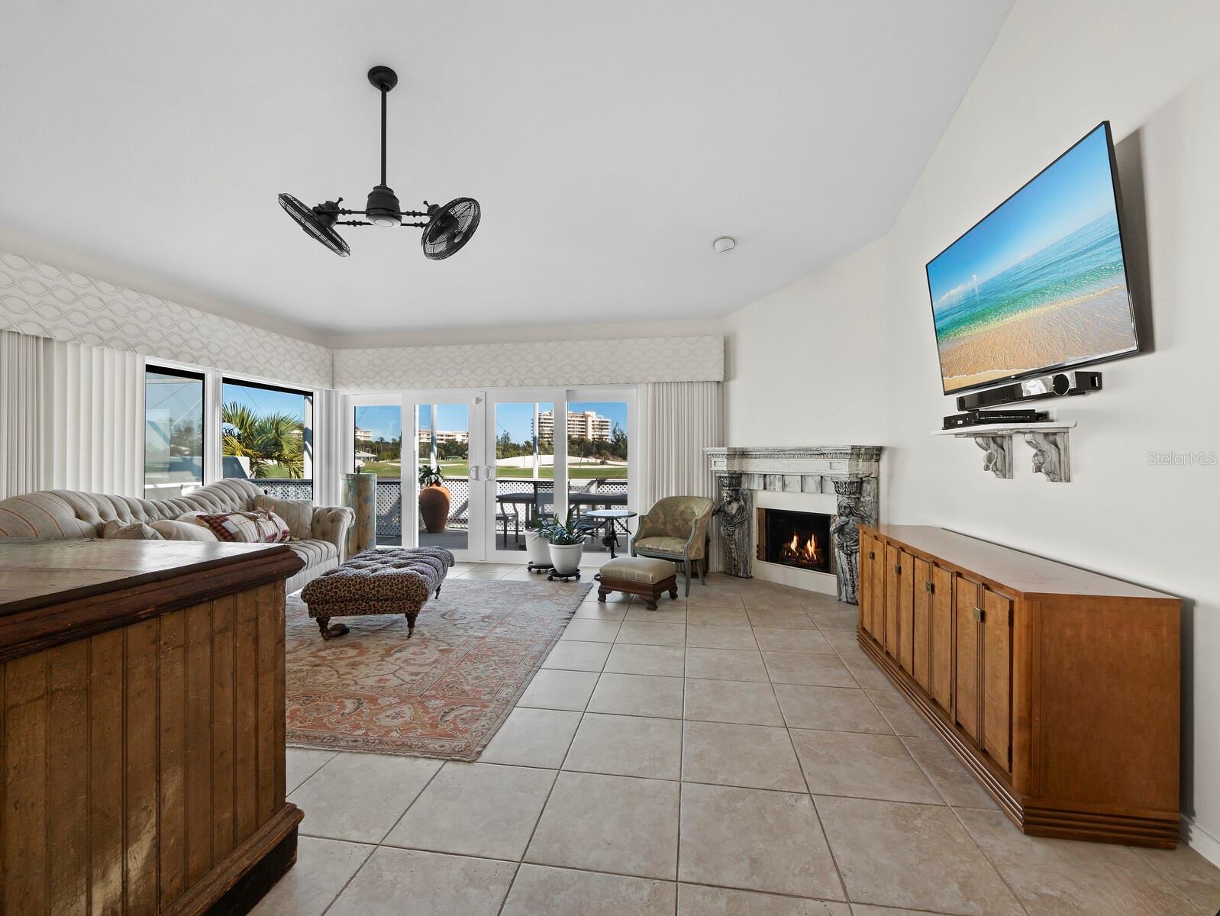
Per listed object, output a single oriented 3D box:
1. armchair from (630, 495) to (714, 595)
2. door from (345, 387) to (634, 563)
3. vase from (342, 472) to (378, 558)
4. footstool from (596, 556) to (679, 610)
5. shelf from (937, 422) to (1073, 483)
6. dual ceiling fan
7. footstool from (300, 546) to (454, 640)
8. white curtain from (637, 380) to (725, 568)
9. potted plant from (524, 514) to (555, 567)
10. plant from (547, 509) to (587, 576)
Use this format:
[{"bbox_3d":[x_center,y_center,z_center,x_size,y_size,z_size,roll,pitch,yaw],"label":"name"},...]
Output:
[{"bbox_3d":[0.615,0.801,4.720,0.620,0.830,0.620,0,0,35],"label":"armchair"},{"bbox_3d":[-1.508,0.209,5.858,3.610,2.040,0.120,0,0,10],"label":"door"},{"bbox_3d":[-2.968,0.715,5.845,0.375,1.040,0.375,0,0,10],"label":"vase"},{"bbox_3d":[0.250,1.054,4.250,0.540,0.325,0.420,0,0,31],"label":"footstool"},{"bbox_3d":[1.809,-0.021,2.321,0.250,0.250,0.630,0,0,10],"label":"shelf"},{"bbox_3d":[-1.260,-1.600,2.720,1.100,1.040,0.460,0,0,-3],"label":"dual ceiling fan"},{"bbox_3d":[-1.690,1.000,3.820,0.820,0.445,1.120,0,0,-8],"label":"footstool"},{"bbox_3d":[0.770,0.193,5.356,0.910,2.050,0.130,0,0,10],"label":"white curtain"},{"bbox_3d":[-0.746,0.912,5.400,0.380,0.600,0.380,0,0,0],"label":"potted plant"},{"bbox_3d":[-0.444,0.878,5.050,0.420,0.700,0.420,0,0,0],"label":"plant"}]

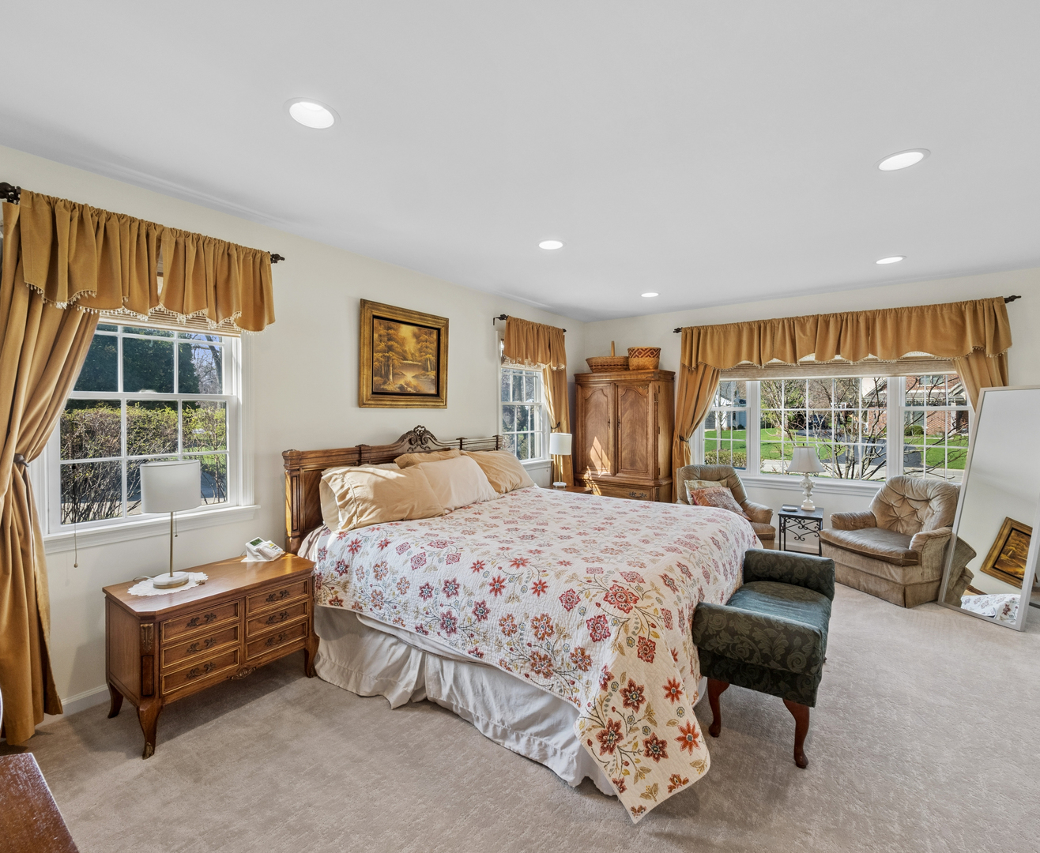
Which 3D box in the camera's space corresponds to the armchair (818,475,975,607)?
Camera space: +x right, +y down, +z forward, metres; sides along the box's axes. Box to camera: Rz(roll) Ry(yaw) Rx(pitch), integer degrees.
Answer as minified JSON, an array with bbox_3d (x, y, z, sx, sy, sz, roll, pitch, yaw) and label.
[{"bbox_3d":[2.906,0.821,3.584,0.810,0.820,0.730,-1,3,-20],"label":"armchair"}]

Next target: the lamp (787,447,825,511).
[{"bbox_3d":[2.604,0.462,4.154,0.290,0.585,0.290,2,3,36],"label":"lamp"}]

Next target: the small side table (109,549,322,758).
[{"bbox_3d":[-1.446,1.014,2.218,0.430,0.578,0.740,0,1,37],"label":"small side table"}]

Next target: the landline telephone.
[{"bbox_3d":[-1.423,0.679,2.567,0.170,0.105,0.165,0,1,-5],"label":"landline telephone"}]

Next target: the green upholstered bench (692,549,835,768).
[{"bbox_3d":[1.209,0.996,2.181,0.430,0.570,1.050,1,2,35],"label":"green upholstered bench"}]

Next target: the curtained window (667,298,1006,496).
[{"bbox_3d":[2.680,0.124,4.164,2.500,2.280,0.200,0,1,31],"label":"curtained window"}]

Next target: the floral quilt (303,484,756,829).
[{"bbox_3d":[0.232,0.888,2.764,1.800,0.710,2.080,0,1,34],"label":"floral quilt"}]

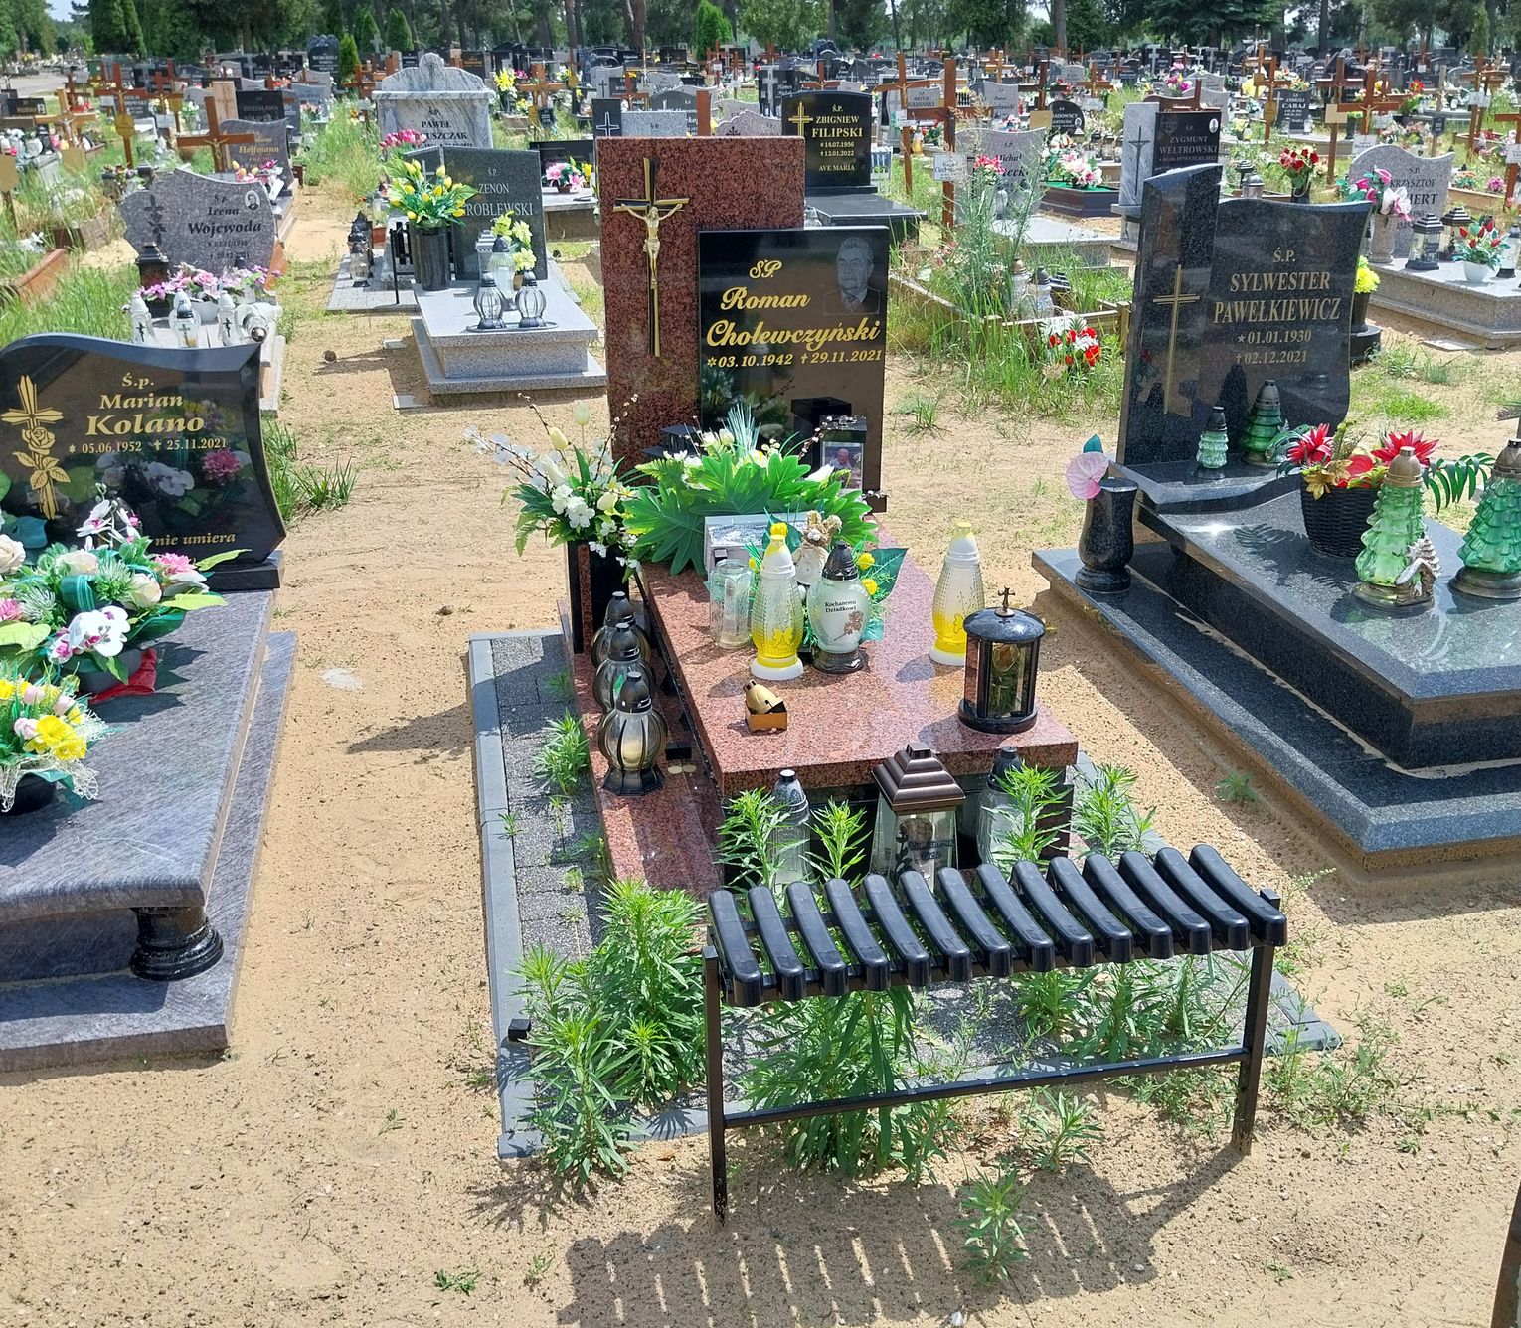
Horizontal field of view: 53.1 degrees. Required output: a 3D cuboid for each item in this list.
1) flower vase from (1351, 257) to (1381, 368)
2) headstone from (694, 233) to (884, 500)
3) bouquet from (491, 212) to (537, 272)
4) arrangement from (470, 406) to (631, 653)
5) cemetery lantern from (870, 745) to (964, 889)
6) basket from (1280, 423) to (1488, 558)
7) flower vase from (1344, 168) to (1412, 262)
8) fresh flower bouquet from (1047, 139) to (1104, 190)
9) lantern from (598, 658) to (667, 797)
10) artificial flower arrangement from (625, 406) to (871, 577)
[{"bbox_3d":[3.096,-1.824,7.796,0.230,0.510,0.230,6,24,14],"label":"flower vase"},{"bbox_3d":[0.085,-0.801,4.105,0.499,0.722,0.070,-4,23,-10],"label":"headstone"},{"bbox_3d":[-1.362,-2.326,8.392,0.240,0.318,0.200,-4,23,-9],"label":"bouquet"},{"bbox_3d":[-0.540,-0.332,3.909,0.420,0.660,0.340,-4,23,-9],"label":"arrangement"},{"bbox_3d":[0.290,0.302,2.817,0.152,0.322,0.152,-4,23,-9],"label":"cemetery lantern"},{"bbox_3d":[1.789,-0.505,4.414,0.500,0.333,0.360,-4,23,-10],"label":"basket"},{"bbox_3d":[3.848,-2.799,9.510,0.370,0.565,0.340,8,24,20],"label":"flower vase"},{"bbox_3d":[2.953,-4.706,14.291,0.500,0.417,0.420,0,23,1],"label":"fresh flower bouquet"},{"bbox_3d":[-0.290,0.132,3.385,0.152,0.276,0.152,-4,23,-10],"label":"lantern"},{"bbox_3d":[-0.037,-0.428,3.668,0.570,0.310,0.380,-4,23,-10],"label":"artificial flower arrangement"}]

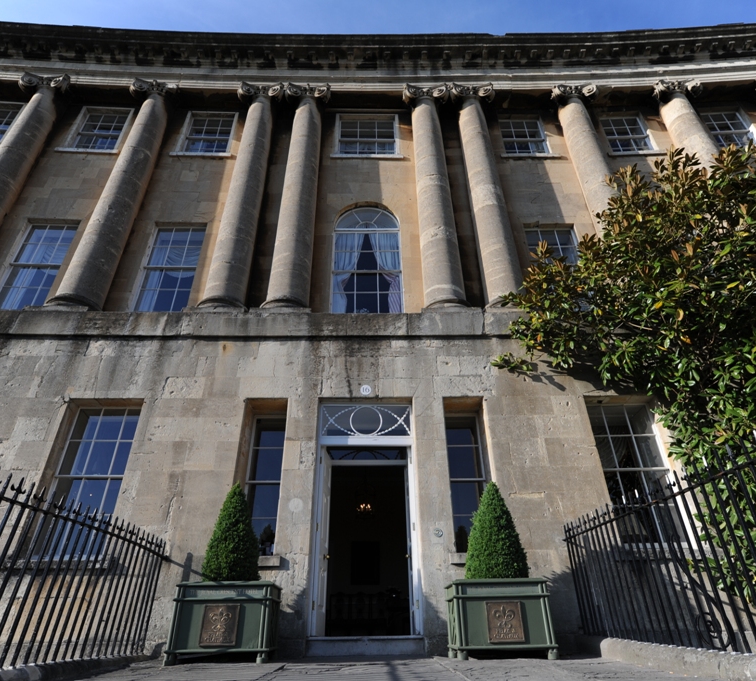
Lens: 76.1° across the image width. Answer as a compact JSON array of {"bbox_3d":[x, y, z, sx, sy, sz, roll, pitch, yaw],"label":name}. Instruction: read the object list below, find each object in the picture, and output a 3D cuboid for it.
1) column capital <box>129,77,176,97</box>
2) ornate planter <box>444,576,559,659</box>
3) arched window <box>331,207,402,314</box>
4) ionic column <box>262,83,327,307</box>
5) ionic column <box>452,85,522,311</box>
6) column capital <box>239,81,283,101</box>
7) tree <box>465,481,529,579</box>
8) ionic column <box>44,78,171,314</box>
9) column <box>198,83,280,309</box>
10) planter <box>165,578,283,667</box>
[{"bbox_3d":[-5.453,-5.882,11.746,1.060,0.470,0.920,1,-30,-3],"label":"column capital"},{"bbox_3d":[1.358,3.151,5.451,1.032,0.744,0.740,-1,-32,0],"label":"ornate planter"},{"bbox_3d":[-0.223,-1.621,9.902,1.420,3.000,0.220,0,-30,-1],"label":"arched window"},{"bbox_3d":[-1.686,-3.155,10.288,1.080,6.720,0.980,1,-30,-2],"label":"ionic column"},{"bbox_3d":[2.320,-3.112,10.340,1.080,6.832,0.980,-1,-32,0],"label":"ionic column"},{"bbox_3d":[-2.875,-5.845,11.849,1.060,0.470,0.920,1,-30,-2],"label":"column capital"},{"bbox_3d":[1.395,2.340,5.927,0.744,1.216,0.744,-1,-32,0],"label":"tree"},{"bbox_3d":[-5.428,-3.196,10.159,1.080,6.720,0.980,1,-30,-3],"label":"ionic column"},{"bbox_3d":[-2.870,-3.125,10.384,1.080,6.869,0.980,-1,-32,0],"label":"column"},{"bbox_3d":[-1.650,3.157,5.398,1.057,0.747,0.740,-1,-32,0],"label":"planter"}]

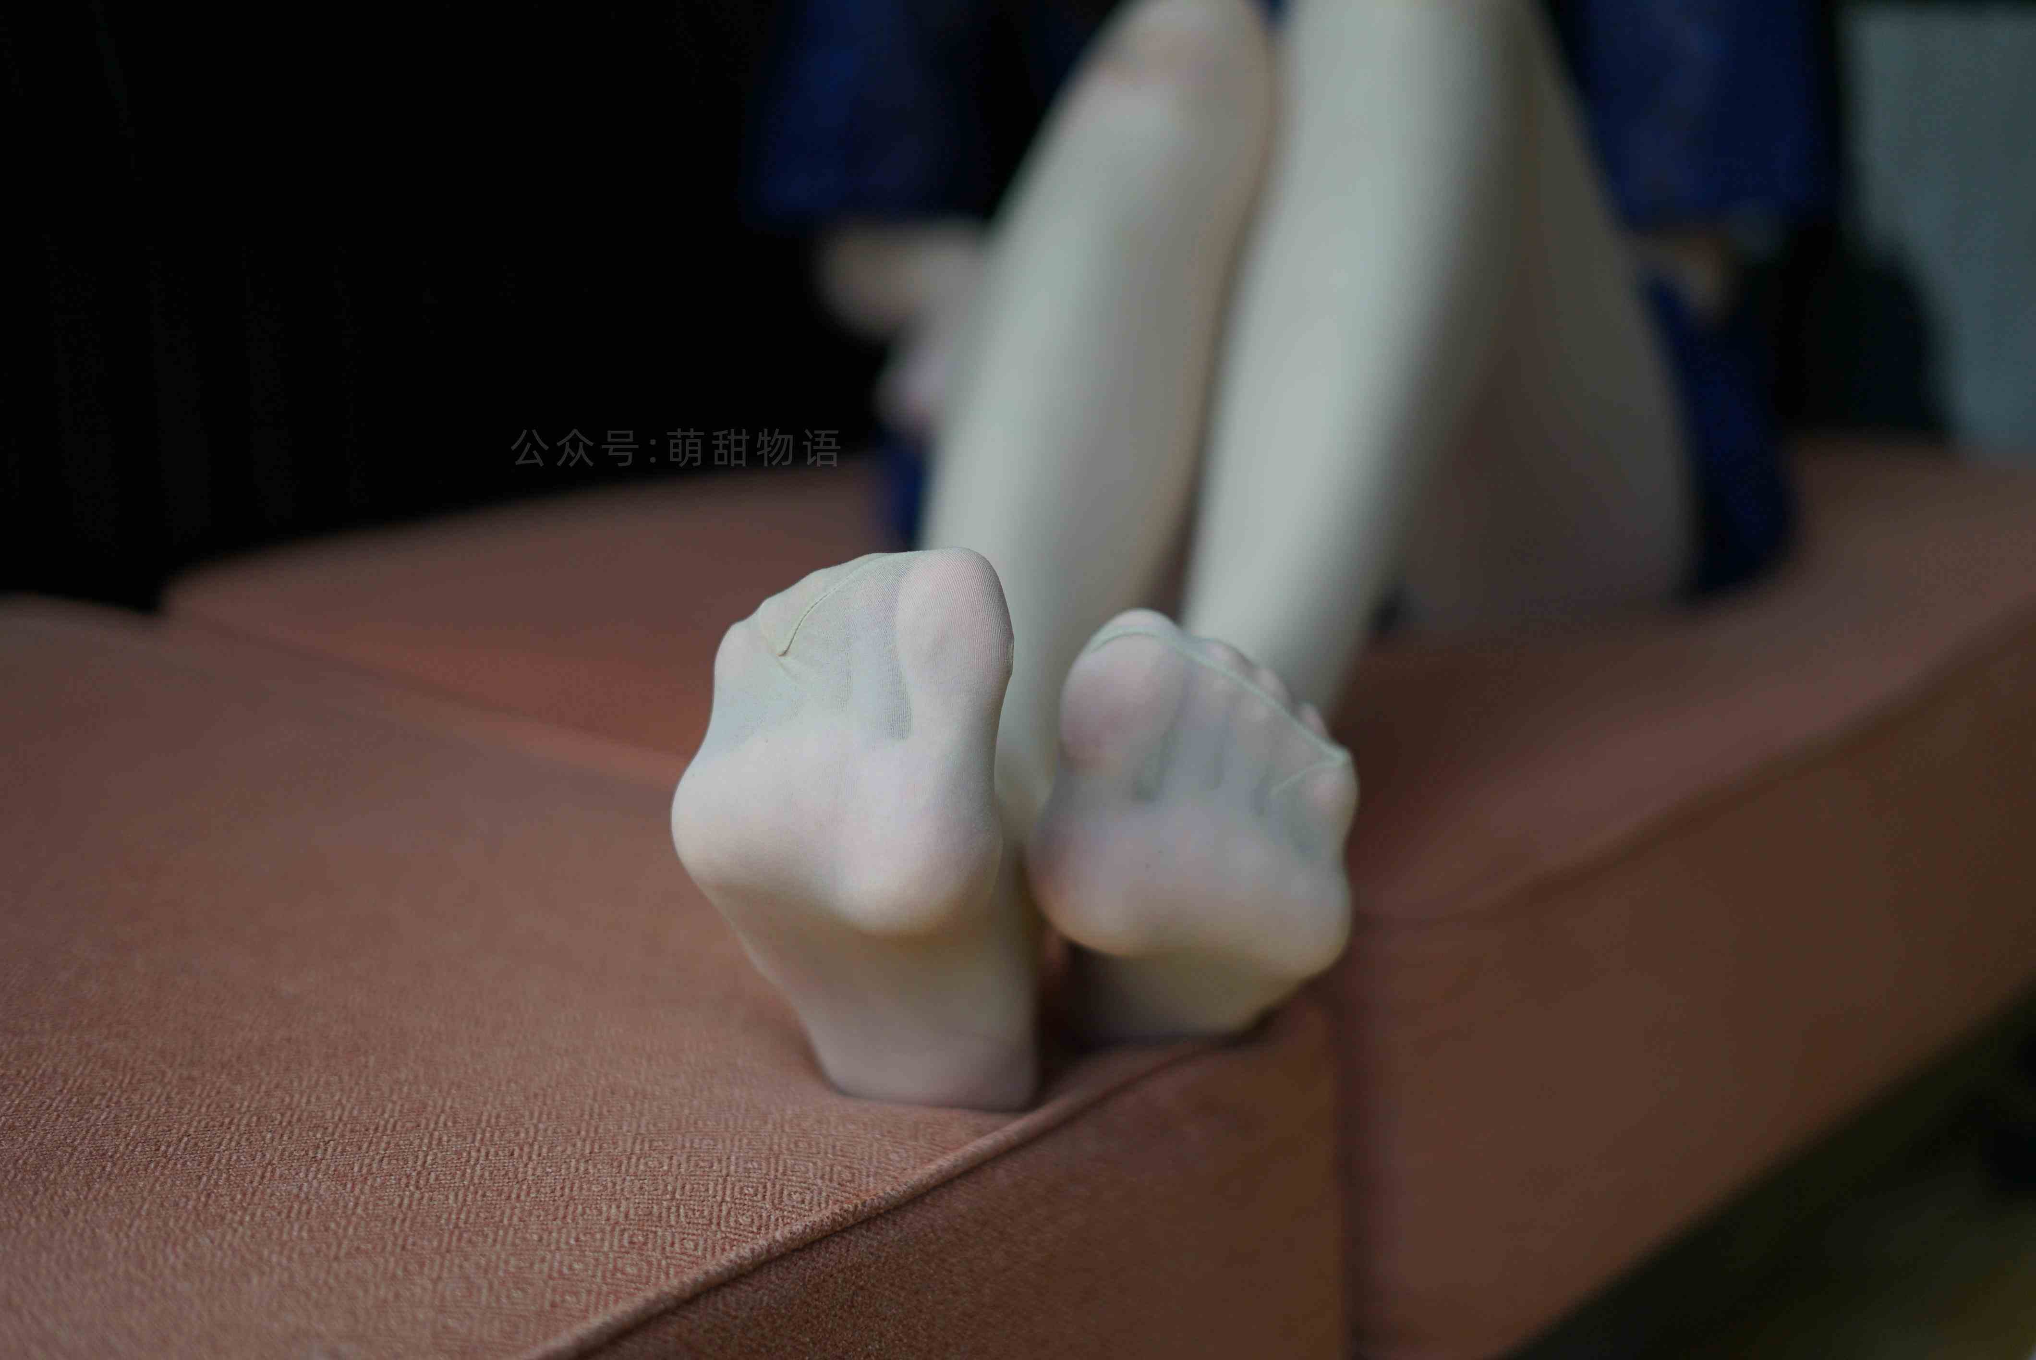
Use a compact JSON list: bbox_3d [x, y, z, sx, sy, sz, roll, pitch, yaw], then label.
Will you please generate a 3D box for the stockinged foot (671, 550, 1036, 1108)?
[{"bbox_3d":[-0.035,0.045,0.765,0.088,0.092,0.210,1,-25,6],"label":"stockinged foot"}]

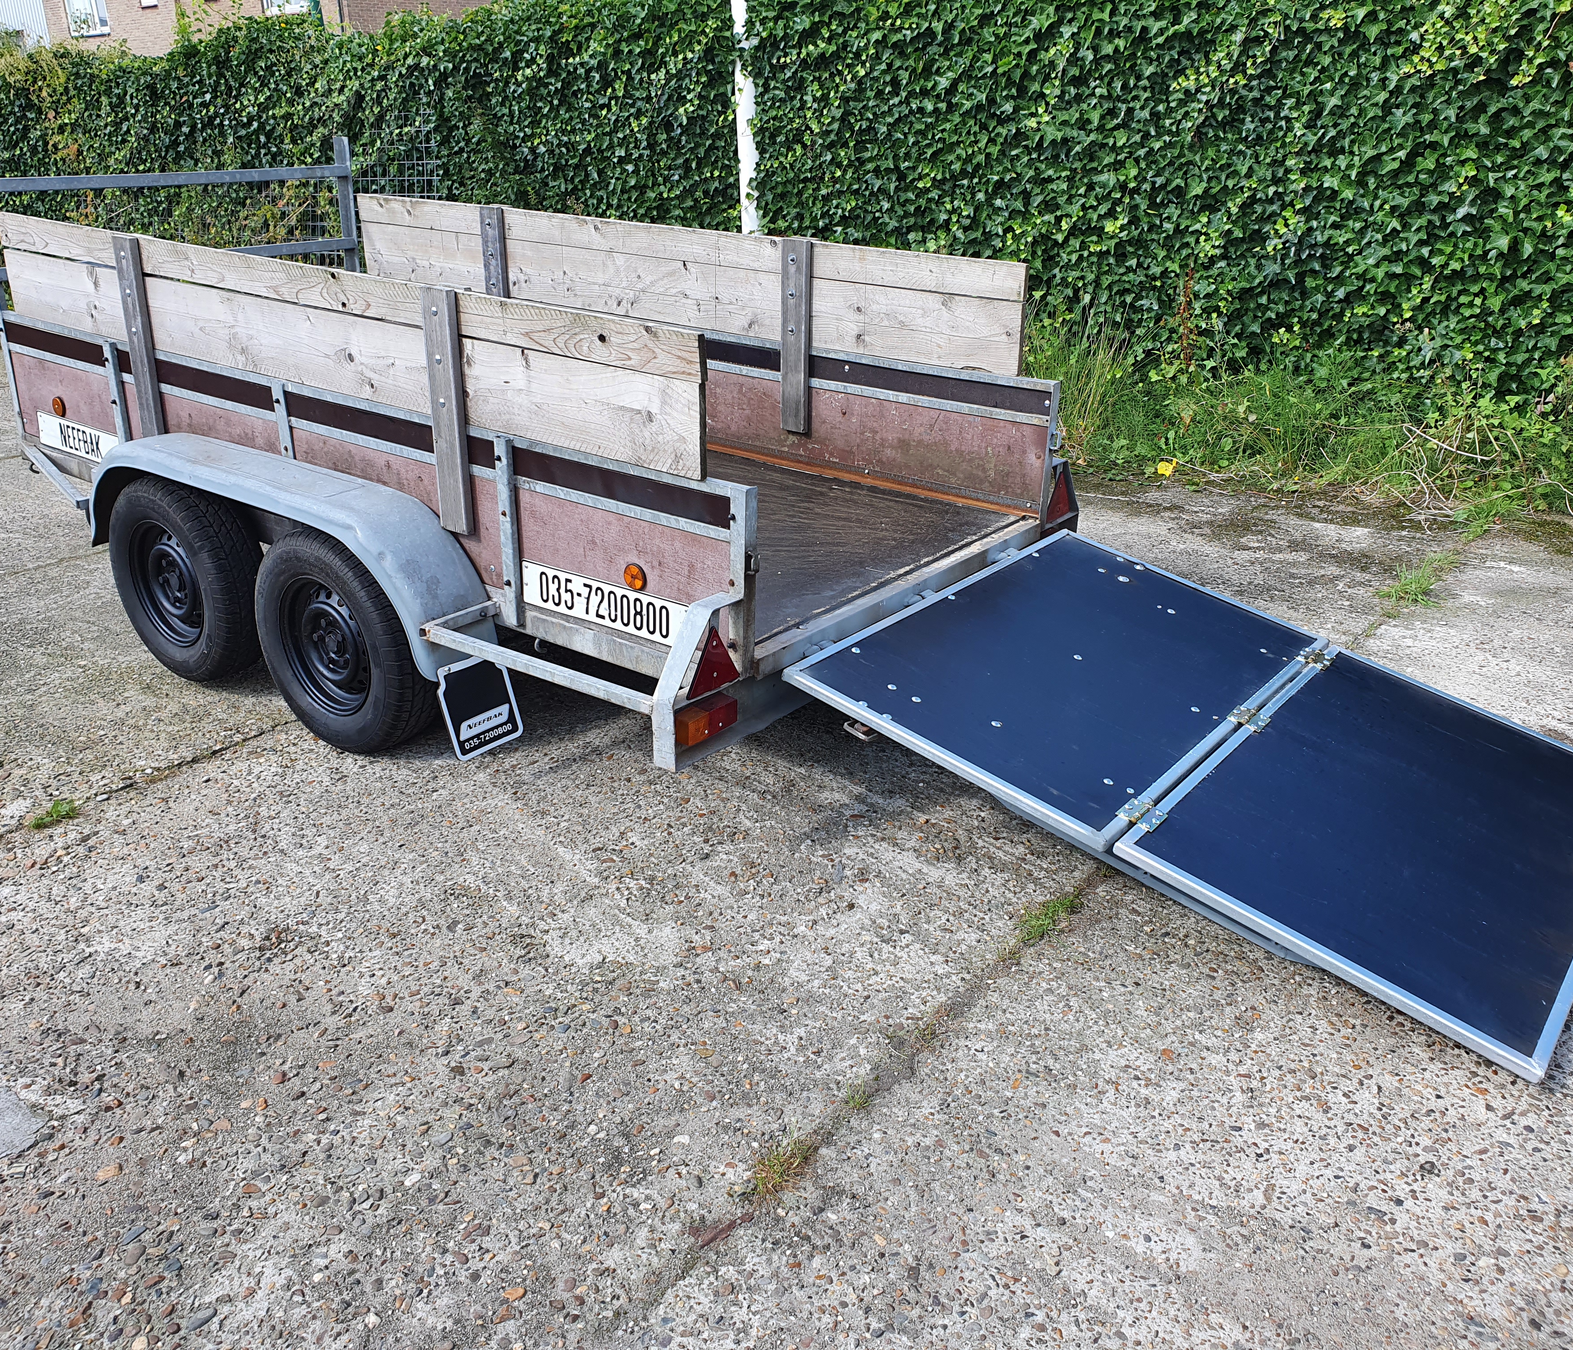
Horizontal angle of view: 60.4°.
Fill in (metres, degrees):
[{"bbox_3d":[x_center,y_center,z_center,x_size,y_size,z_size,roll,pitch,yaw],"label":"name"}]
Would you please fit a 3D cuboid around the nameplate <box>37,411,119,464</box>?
[{"bbox_3d":[-2.237,-0.750,4.292,0.515,0.108,0.008,18,29,33],"label":"nameplate"}]

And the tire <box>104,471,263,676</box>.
[{"bbox_3d":[-1.685,-0.281,3.824,0.573,0.573,0.168,18,29,33],"label":"tire"}]

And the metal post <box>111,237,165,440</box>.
[{"bbox_3d":[-1.833,-0.946,3.834,0.086,0.568,0.030,18,29,33],"label":"metal post"}]

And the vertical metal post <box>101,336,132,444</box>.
[{"bbox_3d":[-1.998,-0.778,4.070,0.038,0.440,0.023,18,29,33],"label":"vertical metal post"}]

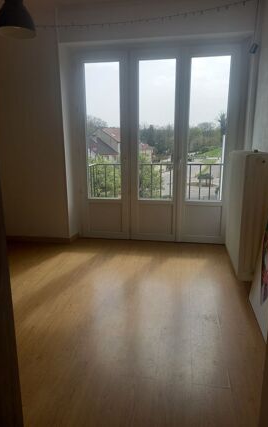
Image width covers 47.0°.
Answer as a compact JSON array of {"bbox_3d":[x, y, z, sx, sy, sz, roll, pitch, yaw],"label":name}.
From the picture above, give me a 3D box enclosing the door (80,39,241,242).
[{"bbox_3d":[0.234,-0.744,3.674,1.865,2.227,0.089,2,13,9],"label":"door"}]

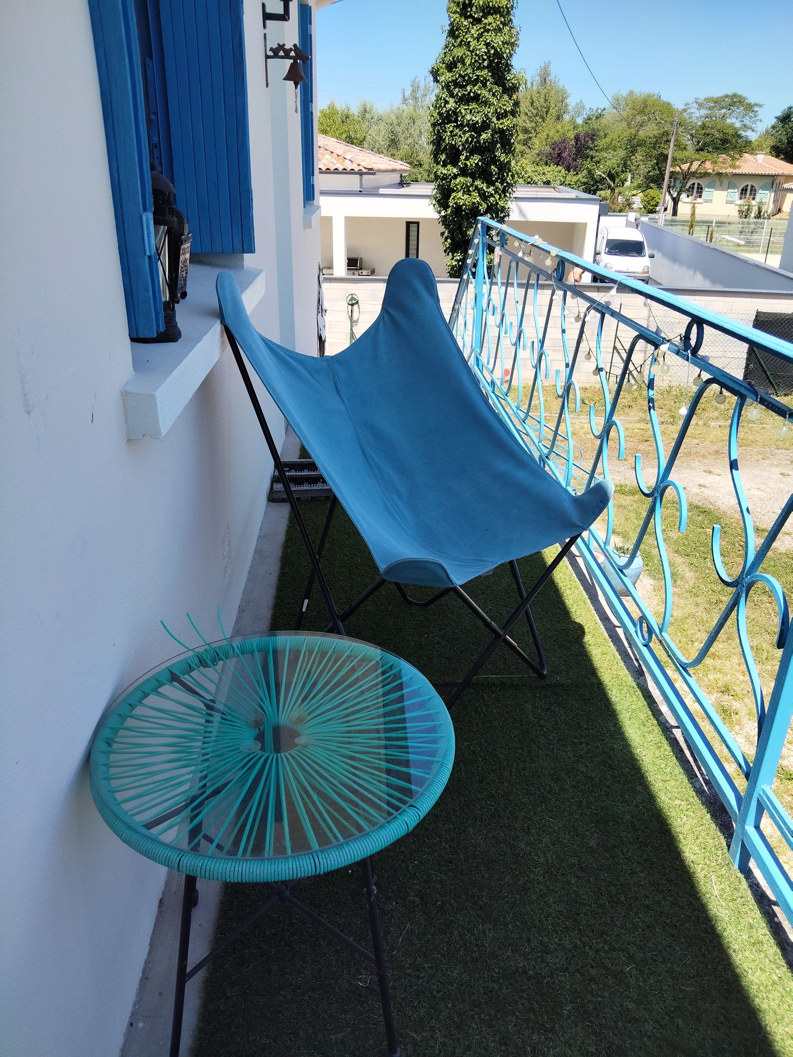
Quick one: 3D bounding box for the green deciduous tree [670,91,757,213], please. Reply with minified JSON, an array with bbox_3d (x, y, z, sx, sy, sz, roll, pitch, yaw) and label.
[{"bbox_3d":[22.611,-26.475,54.646,6.400,7.800,6.000,10,27,18],"label":"green deciduous tree"}]

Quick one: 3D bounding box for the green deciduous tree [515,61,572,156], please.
[{"bbox_3d":[9.762,-25.002,49.993,4.600,9.200,4.600,6,25,8],"label":"green deciduous tree"}]

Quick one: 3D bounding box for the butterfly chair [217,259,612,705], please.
[{"bbox_3d":[0.037,-0.068,1.795,0.656,0.996,0.720,-20,33,-38],"label":"butterfly chair"}]

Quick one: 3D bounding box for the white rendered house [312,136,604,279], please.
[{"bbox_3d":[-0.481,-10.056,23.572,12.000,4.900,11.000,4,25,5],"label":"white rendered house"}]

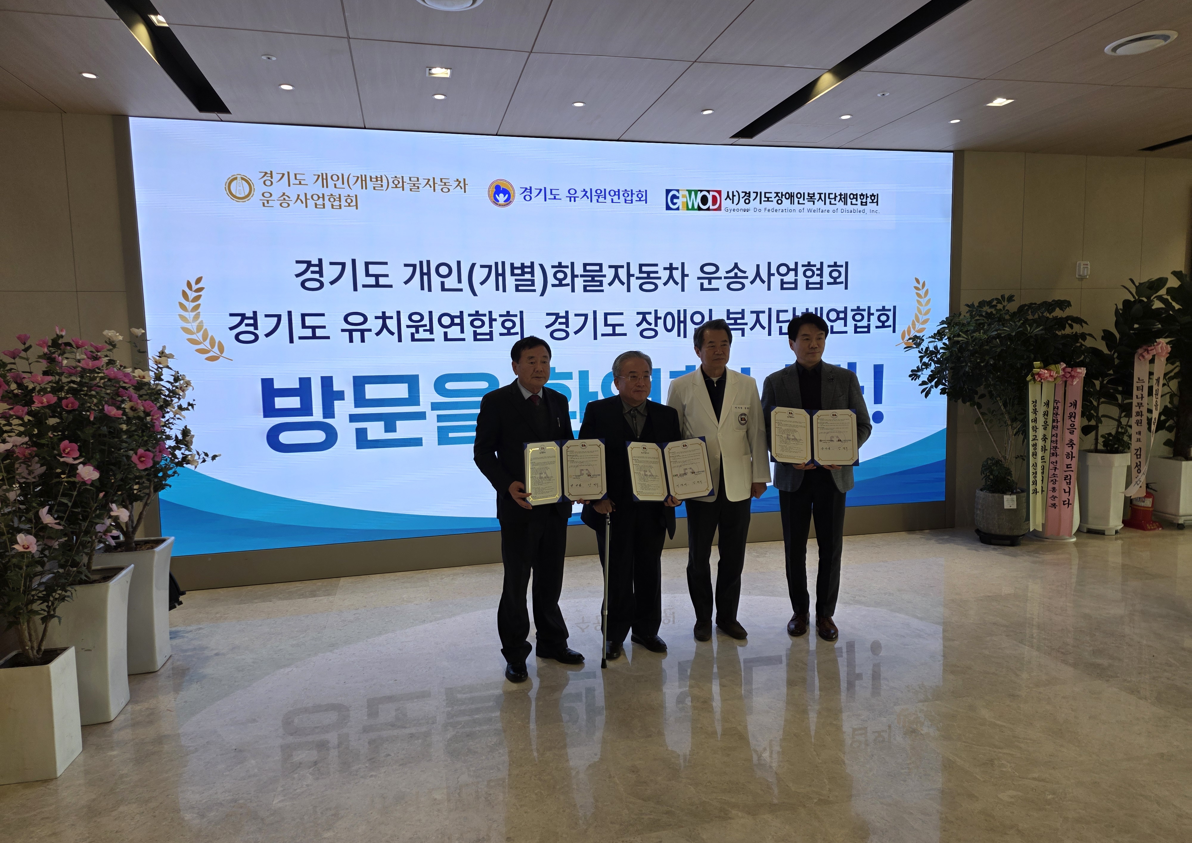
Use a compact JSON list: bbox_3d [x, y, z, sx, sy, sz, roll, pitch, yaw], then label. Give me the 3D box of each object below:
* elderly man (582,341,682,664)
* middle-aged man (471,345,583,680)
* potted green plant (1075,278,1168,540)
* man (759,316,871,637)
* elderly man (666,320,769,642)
[{"bbox_3d":[0.173,0.426,4.154,0.540,1.583,0.420,-3,6,-16],"label":"elderly man"},{"bbox_3d":[-0.316,0.411,3.929,0.540,1.676,0.430,-4,6,-30],"label":"middle-aged man"},{"bbox_3d":[4.388,-0.127,6.564,0.700,2.050,0.650,-2,6,-13],"label":"potted green plant"},{"bbox_3d":[1.203,0.299,4.309,0.580,1.766,0.420,0,6,9],"label":"man"},{"bbox_3d":[0.670,0.323,4.324,0.550,1.737,0.380,-2,6,-5],"label":"elderly man"}]

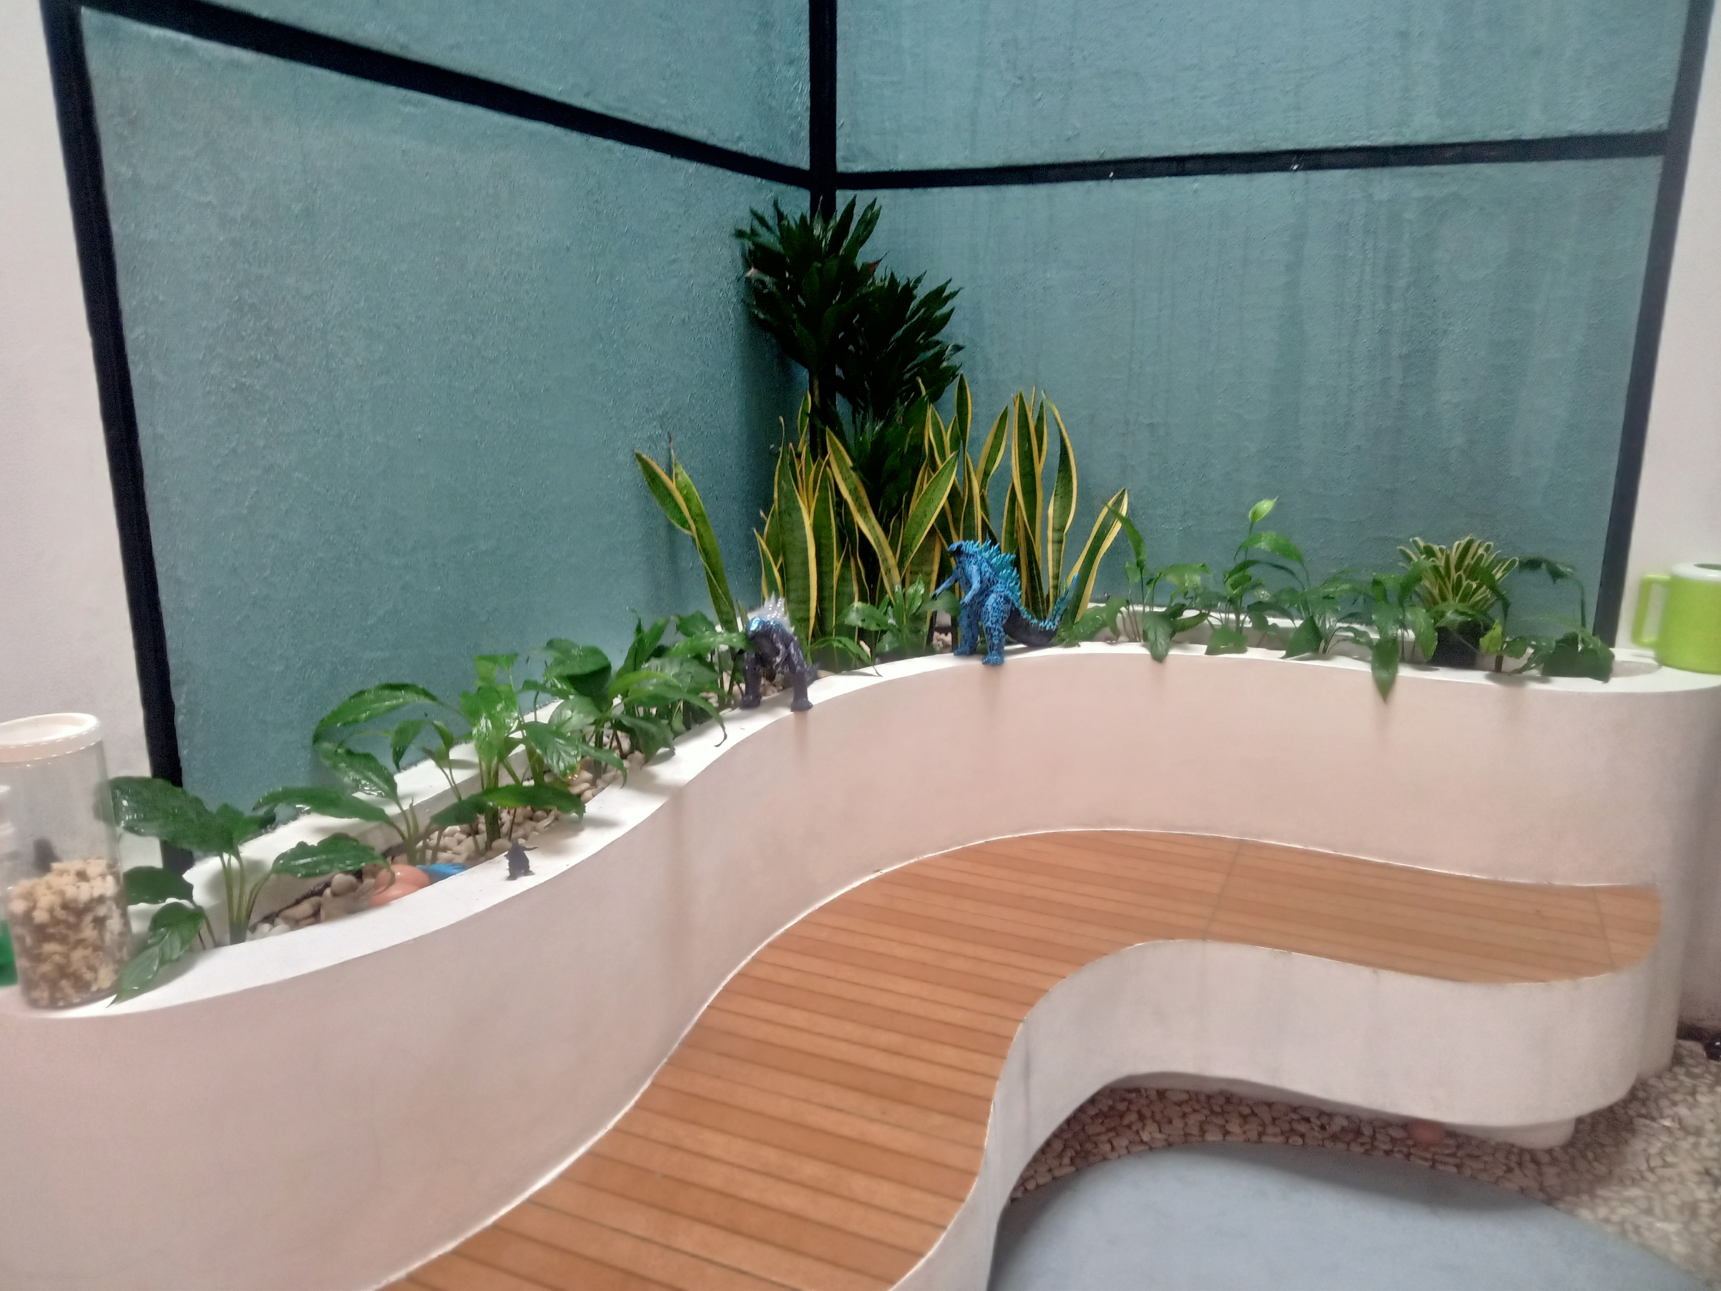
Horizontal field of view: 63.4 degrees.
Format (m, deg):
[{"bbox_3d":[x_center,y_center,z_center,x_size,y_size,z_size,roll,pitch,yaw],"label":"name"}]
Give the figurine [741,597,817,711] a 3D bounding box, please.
[{"bbox_3d":[-0.129,0.010,2.330,0.115,0.175,0.180,7,16,26],"label":"figurine"}]

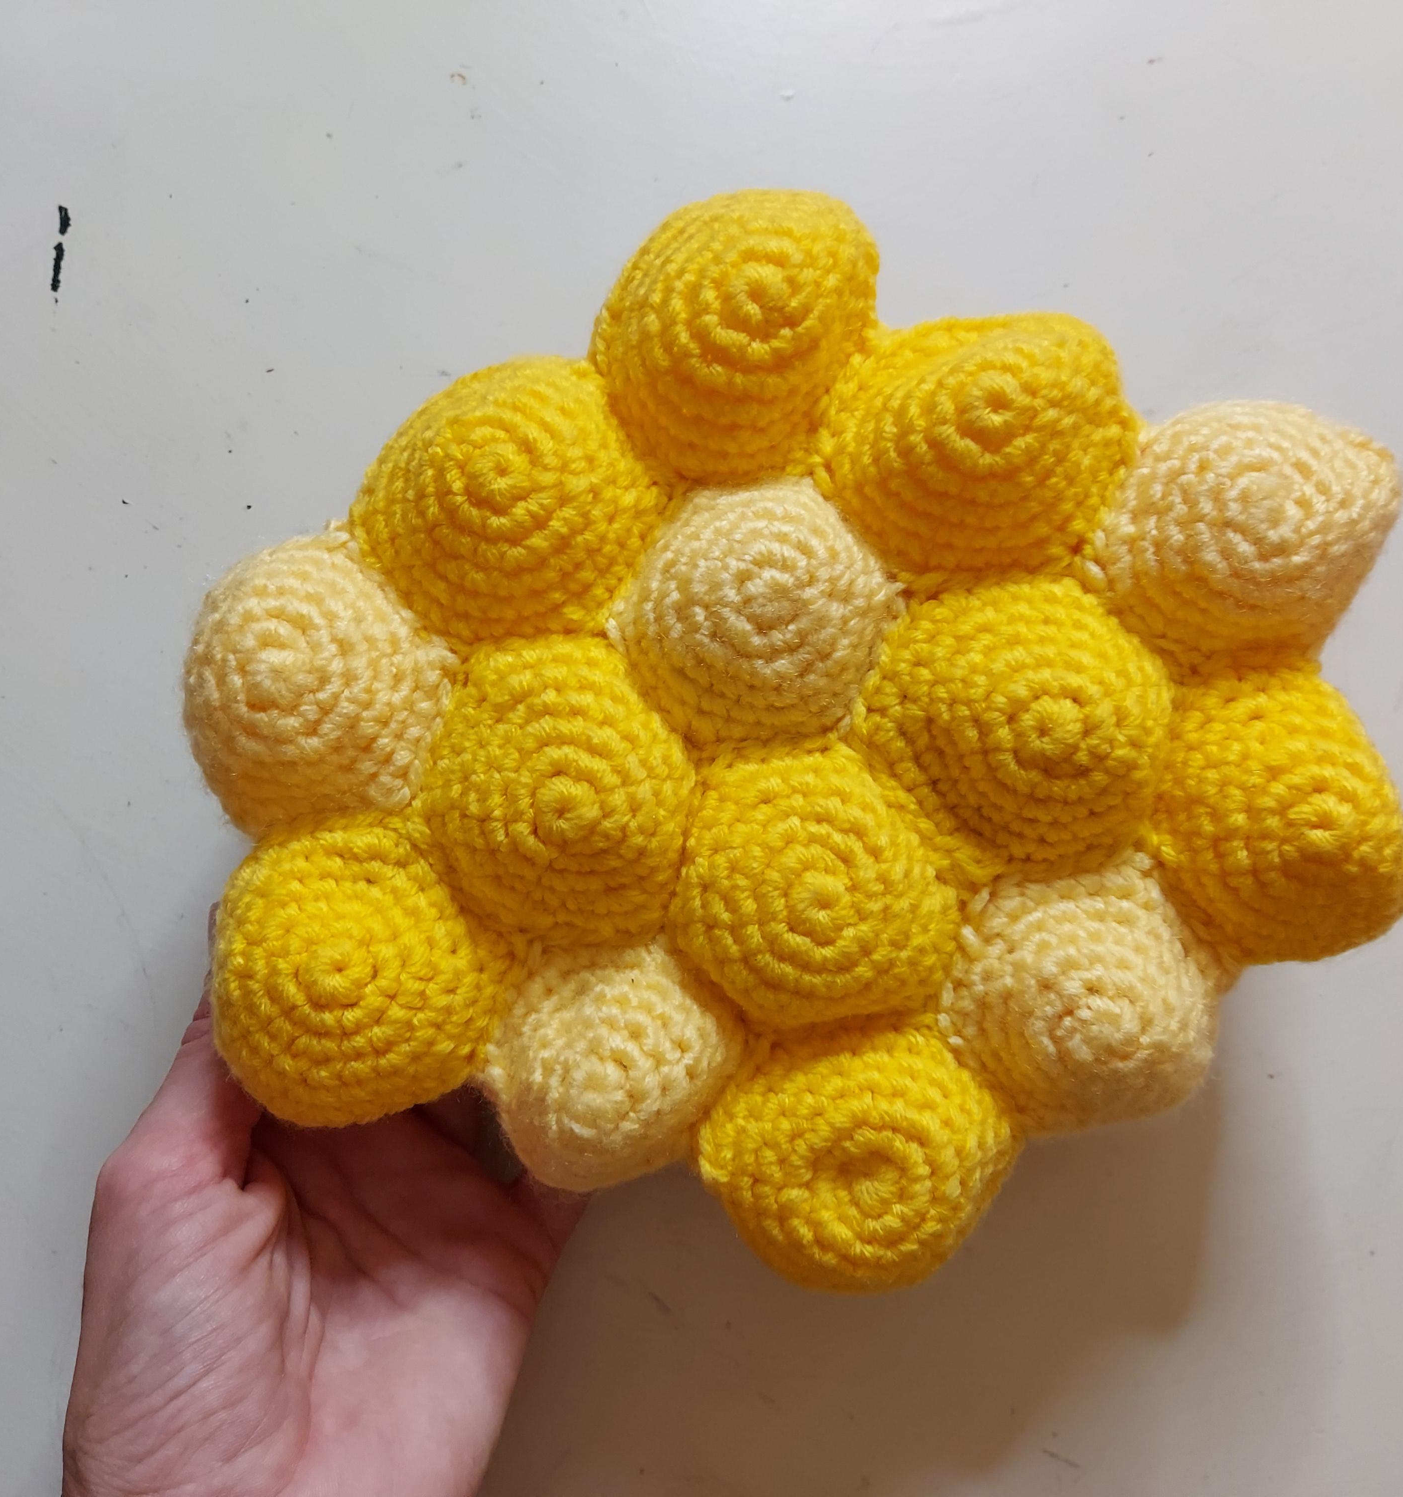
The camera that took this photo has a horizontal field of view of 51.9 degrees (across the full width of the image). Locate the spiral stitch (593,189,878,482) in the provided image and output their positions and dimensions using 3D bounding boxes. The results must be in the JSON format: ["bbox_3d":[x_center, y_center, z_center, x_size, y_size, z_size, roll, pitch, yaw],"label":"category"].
[{"bbox_3d":[0.007,-0.083,0.292,0.057,0.037,0.058,0,84,-5],"label":"spiral stitch"}]

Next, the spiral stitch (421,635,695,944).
[{"bbox_3d":[-0.028,0.009,0.290,0.056,0.036,0.061,0,92,-6],"label":"spiral stitch"}]

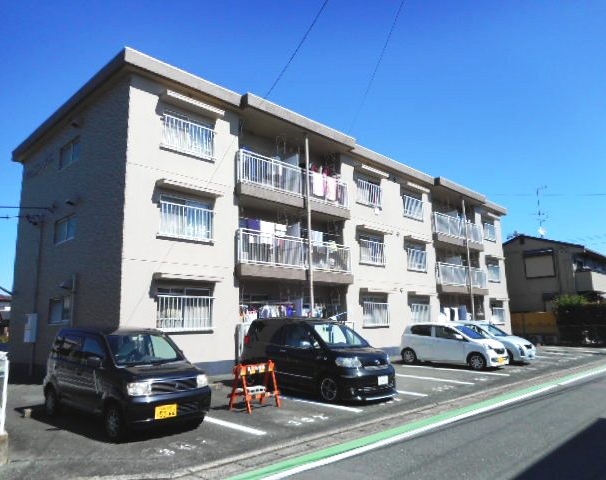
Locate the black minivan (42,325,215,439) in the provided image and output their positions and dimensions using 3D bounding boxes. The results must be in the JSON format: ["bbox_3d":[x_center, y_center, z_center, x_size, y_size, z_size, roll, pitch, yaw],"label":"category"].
[{"bbox_3d":[-3.249,2.441,8.421,3.410,1.690,1.500,-7,-11,40],"label":"black minivan"}]

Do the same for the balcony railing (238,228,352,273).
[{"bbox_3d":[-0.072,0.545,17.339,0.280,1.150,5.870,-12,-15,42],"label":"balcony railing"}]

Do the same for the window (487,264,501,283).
[{"bbox_3d":[12.651,2.215,30.504,0.160,1.165,1.900,-11,-14,43],"label":"window"}]

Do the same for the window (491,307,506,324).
[{"bbox_3d":[12.728,4.919,30.015,0.160,1.123,1.900,-11,-14,43],"label":"window"}]

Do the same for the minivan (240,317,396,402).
[{"bbox_3d":[0.243,2.860,11.431,4.000,1.740,1.710,-8,-12,42],"label":"minivan"}]

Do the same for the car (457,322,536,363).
[{"bbox_3d":[6.951,4.083,18.637,4.000,1.520,1.680,-8,-12,43],"label":"car"}]

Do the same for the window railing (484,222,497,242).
[{"bbox_3d":[12.746,-0.482,31.375,0.150,1.050,1.930,-12,-15,42],"label":"window railing"}]

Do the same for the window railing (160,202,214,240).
[{"bbox_3d":[-3.482,-0.530,13.997,0.150,1.040,1.920,-12,-15,42],"label":"window railing"}]

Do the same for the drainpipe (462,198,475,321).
[{"bbox_3d":[9.763,1.739,27.016,0.100,8.500,0.100,-11,-14,43],"label":"drainpipe"}]

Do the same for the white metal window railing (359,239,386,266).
[{"bbox_3d":[3.174,0.613,20.876,0.150,1.050,1.930,-12,-15,42],"label":"white metal window railing"}]

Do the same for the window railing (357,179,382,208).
[{"bbox_3d":[3.057,-2.067,21.188,0.160,1.097,1.880,-11,-14,43],"label":"window railing"}]

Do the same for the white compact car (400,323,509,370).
[{"bbox_3d":[5.370,3.730,16.509,3.405,1.500,1.490,-8,-11,42],"label":"white compact car"}]

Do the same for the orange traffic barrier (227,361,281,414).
[{"bbox_3d":[-0.922,2.895,9.190,0.550,0.890,0.830,-12,-15,42],"label":"orange traffic barrier"}]

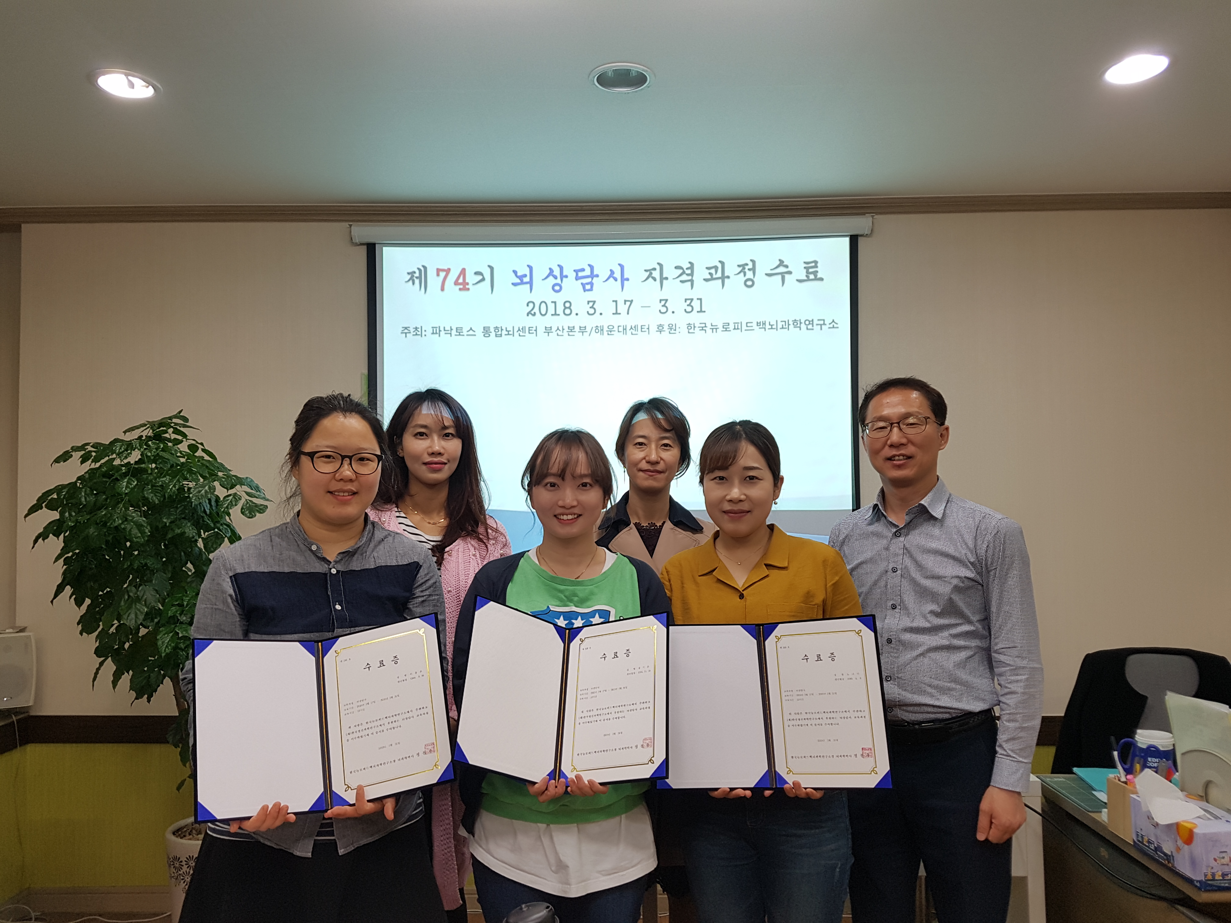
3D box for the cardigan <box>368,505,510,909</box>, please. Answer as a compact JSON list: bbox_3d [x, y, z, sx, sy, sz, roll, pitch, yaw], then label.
[{"bbox_3d":[-0.432,0.580,2.162,0.450,0.940,0.280,0,-1,-5],"label":"cardigan"}]

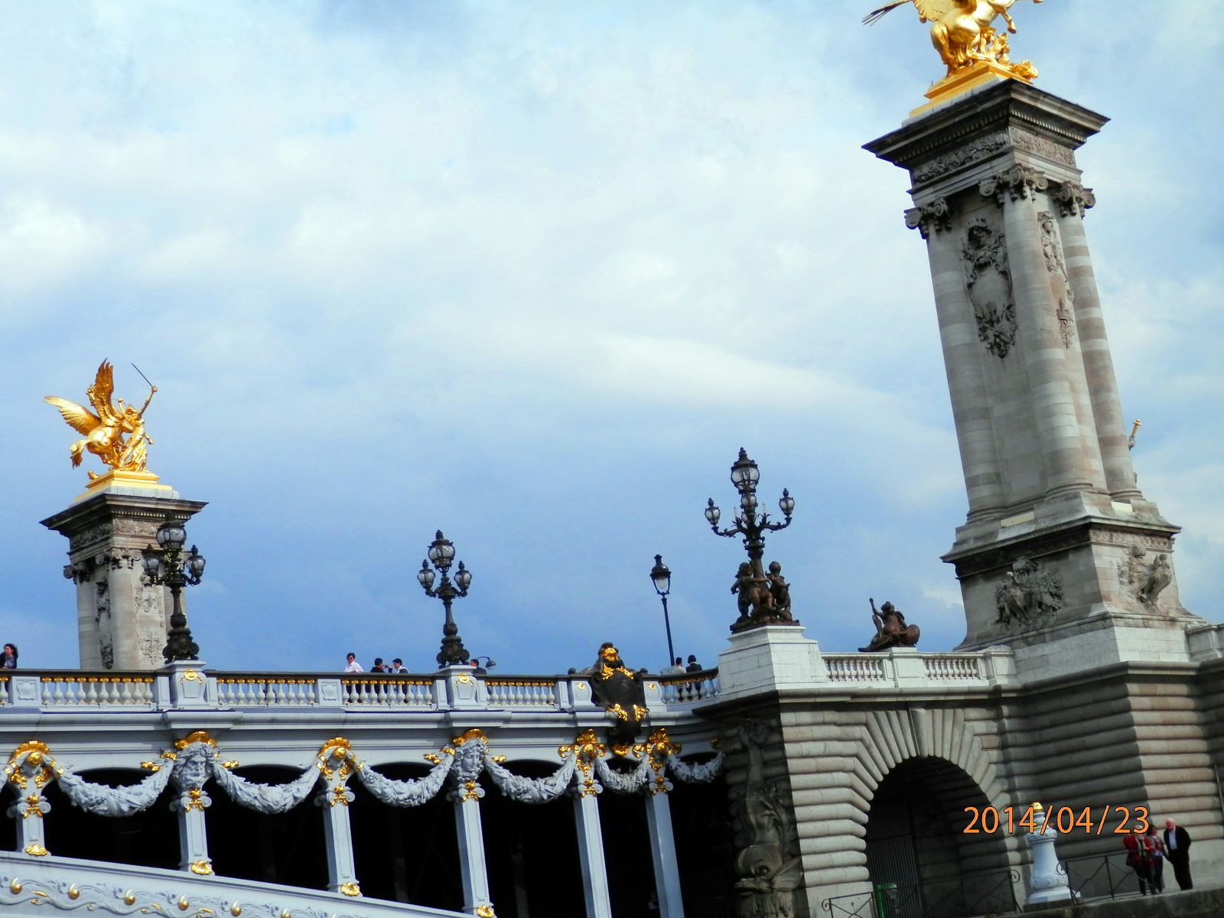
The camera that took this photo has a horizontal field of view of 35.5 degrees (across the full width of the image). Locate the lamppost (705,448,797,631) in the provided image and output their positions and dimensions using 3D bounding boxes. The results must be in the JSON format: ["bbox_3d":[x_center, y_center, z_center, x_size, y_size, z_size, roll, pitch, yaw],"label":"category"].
[{"bbox_3d":[3.544,2.058,49.624,1.800,4.850,1.800,7,-20,-45],"label":"lamppost"}]

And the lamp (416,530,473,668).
[{"bbox_3d":[-3.822,3.240,44.422,1.450,3.150,0.800,7,-20,-45],"label":"lamp"}]

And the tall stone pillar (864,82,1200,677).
[{"bbox_3d":[12.491,-1.789,56.405,5.450,16.900,5.450,7,-20,-45],"label":"tall stone pillar"}]

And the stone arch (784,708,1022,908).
[{"bbox_3d":[7.219,9.472,50.532,9.900,5.600,2.000,7,-20,-45],"label":"stone arch"}]

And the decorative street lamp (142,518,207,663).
[{"bbox_3d":[-8.935,2.661,39.258,1.420,3.080,0.800,7,-20,-45],"label":"decorative street lamp"}]

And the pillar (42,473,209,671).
[{"bbox_3d":[-22.159,10.267,89.084,5.500,17.600,5.500,7,-20,-45],"label":"pillar"}]

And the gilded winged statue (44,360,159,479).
[{"bbox_3d":[-24.294,-1.530,91.908,4.200,6.100,3.400,7,-20,-45],"label":"gilded winged statue"}]

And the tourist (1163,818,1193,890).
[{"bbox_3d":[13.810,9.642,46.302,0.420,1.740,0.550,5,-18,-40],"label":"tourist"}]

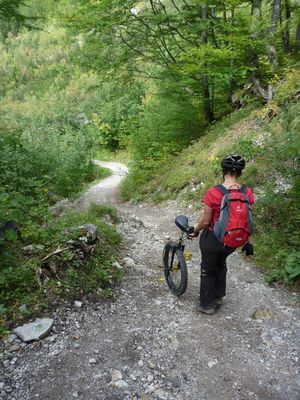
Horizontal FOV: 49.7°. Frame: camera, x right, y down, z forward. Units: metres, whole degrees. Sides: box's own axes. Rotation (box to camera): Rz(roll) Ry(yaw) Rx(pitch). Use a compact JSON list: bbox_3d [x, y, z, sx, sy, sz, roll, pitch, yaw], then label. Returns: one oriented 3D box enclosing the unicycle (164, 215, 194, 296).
[{"bbox_3d":[0.300,0.635,3.500,0.380,0.950,0.710,-7,16,-25],"label":"unicycle"}]

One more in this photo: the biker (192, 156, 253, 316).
[{"bbox_3d":[0.715,0.375,3.240,0.580,1.640,0.550,-3,14,-14],"label":"biker"}]

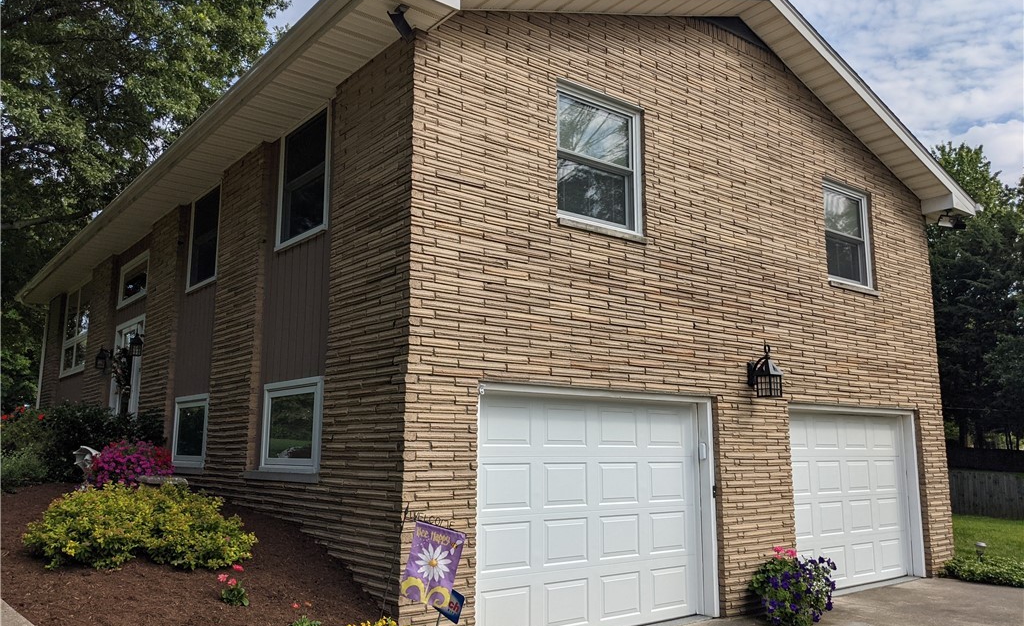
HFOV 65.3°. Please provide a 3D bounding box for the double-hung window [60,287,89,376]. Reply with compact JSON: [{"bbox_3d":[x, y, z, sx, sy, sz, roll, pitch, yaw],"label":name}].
[{"bbox_3d":[-8.532,0.342,15.713,0.110,1.700,2.550,8,-12,-38],"label":"double-hung window"}]

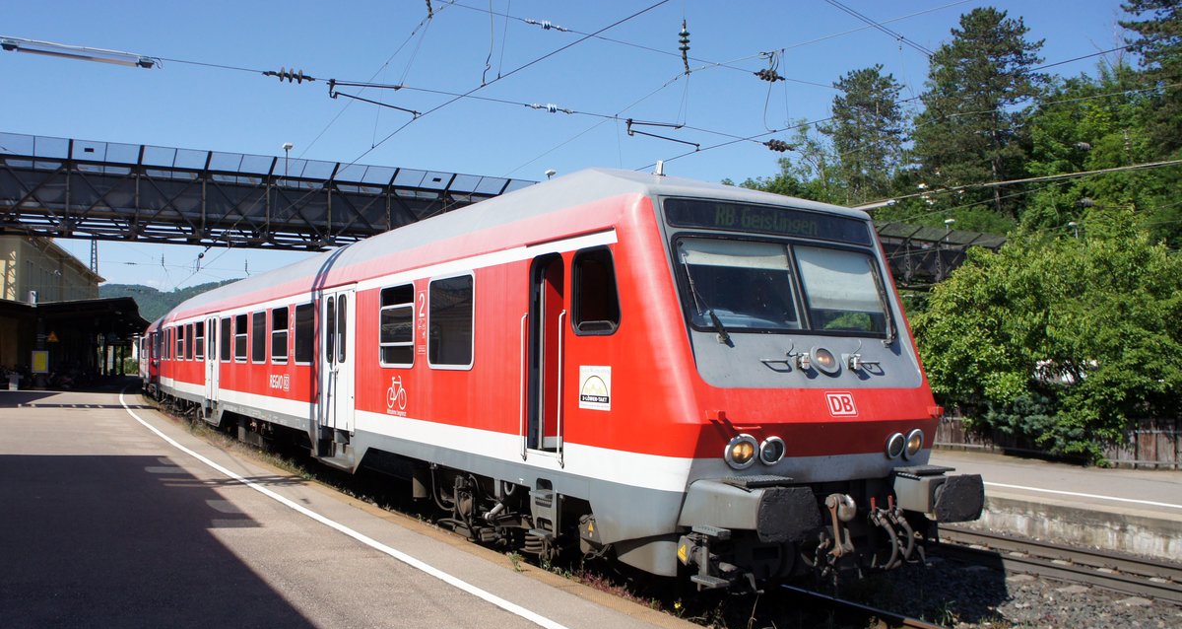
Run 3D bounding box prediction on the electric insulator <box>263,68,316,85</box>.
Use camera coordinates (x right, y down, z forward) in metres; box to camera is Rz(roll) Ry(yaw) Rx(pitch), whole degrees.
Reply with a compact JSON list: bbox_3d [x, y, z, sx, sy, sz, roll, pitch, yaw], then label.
[{"bbox_3d":[-4.497,-3.559,13.255,0.750,0.230,0.230,-1,-2,-33],"label":"electric insulator"}]

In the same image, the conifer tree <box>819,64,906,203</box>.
[{"bbox_3d":[26.913,-17.420,88.000,8.514,14.778,8.514,0,-3,0],"label":"conifer tree"}]

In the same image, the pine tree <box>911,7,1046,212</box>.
[{"bbox_3d":[34.134,-17.696,78.000,11.624,18.650,11.624,0,-3,0],"label":"pine tree"}]

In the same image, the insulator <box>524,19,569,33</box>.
[{"bbox_3d":[-0.775,-5.141,15.784,0.936,0.180,0.180,2,-3,-33],"label":"insulator"}]

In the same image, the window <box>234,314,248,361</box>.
[{"bbox_3d":[-7.597,0.528,19.252,0.080,1.040,1.271,2,-3,-33],"label":"window"}]

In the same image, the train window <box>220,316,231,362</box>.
[{"bbox_3d":[-8.494,0.583,20.614,0.080,1.056,1.224,2,-3,-33],"label":"train window"}]

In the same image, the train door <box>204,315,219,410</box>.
[{"bbox_3d":[-9.385,1.175,21.938,0.120,2.240,1.702,2,-3,-33],"label":"train door"}]

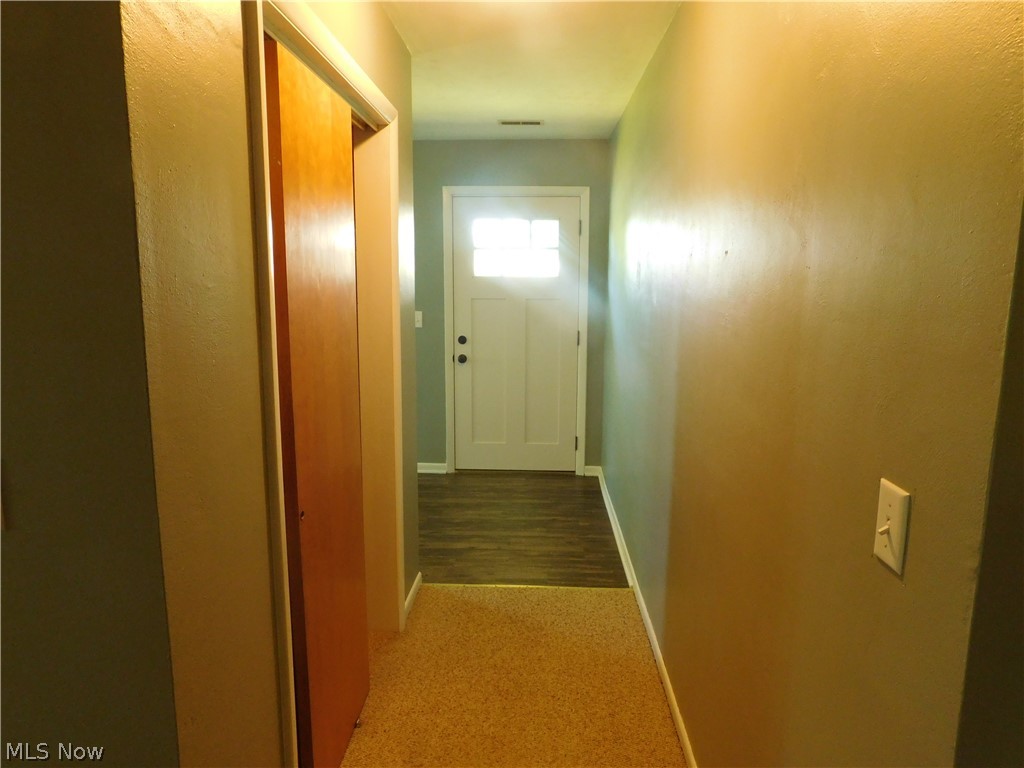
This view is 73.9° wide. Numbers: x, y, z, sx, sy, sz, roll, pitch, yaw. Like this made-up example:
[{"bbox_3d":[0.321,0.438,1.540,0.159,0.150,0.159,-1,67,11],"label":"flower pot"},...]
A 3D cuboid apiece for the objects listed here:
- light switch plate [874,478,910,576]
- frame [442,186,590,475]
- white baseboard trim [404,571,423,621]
[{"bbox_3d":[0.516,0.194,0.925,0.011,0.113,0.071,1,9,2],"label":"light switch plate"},{"bbox_3d":[0.031,-0.359,5.040,1.045,2.110,0.120,1,9,2],"label":"frame"},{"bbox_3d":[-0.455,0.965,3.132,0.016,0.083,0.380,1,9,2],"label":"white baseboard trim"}]

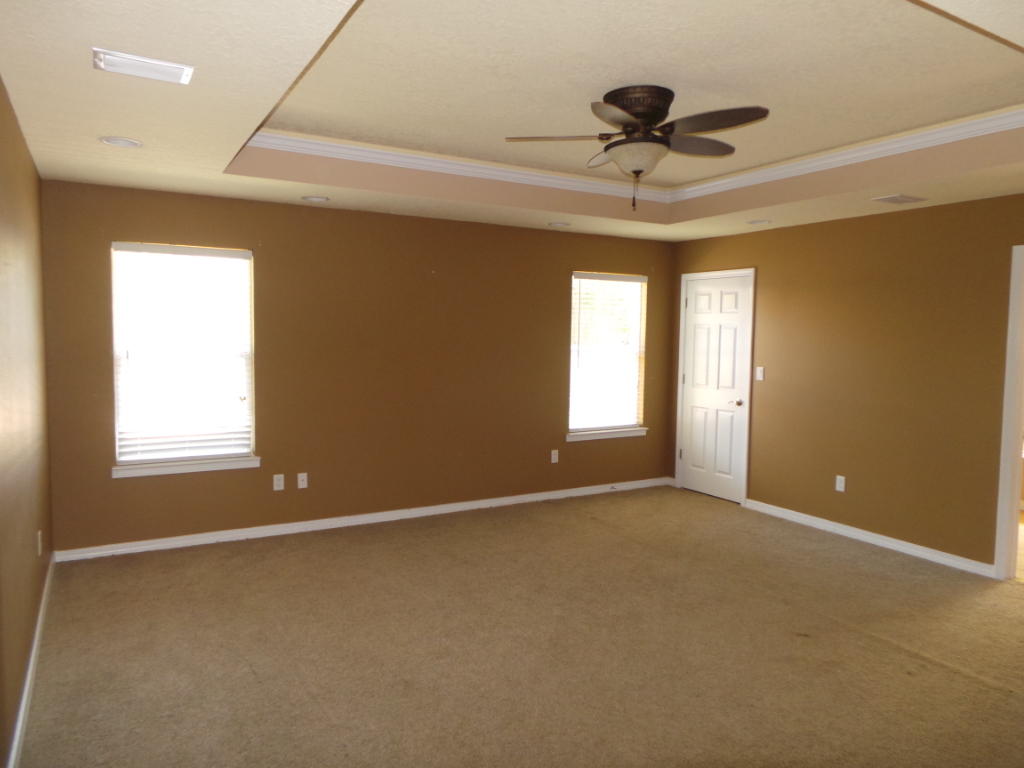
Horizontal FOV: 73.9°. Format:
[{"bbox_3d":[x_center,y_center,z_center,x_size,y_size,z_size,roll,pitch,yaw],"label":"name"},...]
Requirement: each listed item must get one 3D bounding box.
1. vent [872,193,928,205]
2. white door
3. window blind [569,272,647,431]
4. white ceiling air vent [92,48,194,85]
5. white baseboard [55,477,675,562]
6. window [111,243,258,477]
[{"bbox_3d":[2.555,-1.203,4.481,0.315,0.020,0.205,-2,5,-31],"label":"vent"},{"bbox_3d":[1.898,0.019,6.424,0.070,2.115,0.876,-2,5,-31],"label":"white door"},{"bbox_3d":[0.928,-0.305,6.566,0.910,1.490,0.060,-2,5,-31],"label":"window blind"},{"bbox_3d":[-1.311,-1.116,2.420,0.307,0.020,0.195,-2,5,-31],"label":"white ceiling air vent"},{"bbox_3d":[-0.679,1.052,5.682,5.220,0.080,0.018,-2,5,-31],"label":"white baseboard"},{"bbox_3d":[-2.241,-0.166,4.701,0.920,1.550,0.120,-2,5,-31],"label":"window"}]

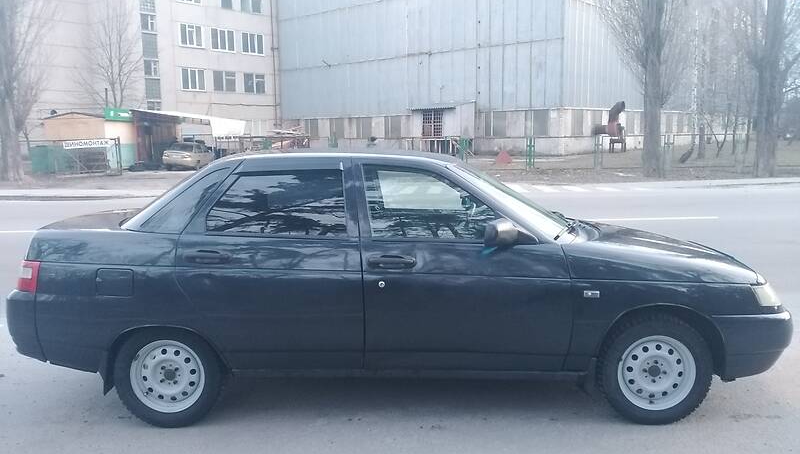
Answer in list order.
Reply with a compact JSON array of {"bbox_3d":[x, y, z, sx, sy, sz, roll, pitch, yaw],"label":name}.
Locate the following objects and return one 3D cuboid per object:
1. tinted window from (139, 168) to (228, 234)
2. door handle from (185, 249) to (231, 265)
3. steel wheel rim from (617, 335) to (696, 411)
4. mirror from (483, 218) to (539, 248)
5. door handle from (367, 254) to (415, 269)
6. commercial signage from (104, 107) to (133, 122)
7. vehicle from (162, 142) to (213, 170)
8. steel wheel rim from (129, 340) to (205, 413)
[{"bbox_3d":[-1.094,-0.138,3.036,0.430,0.340,0.060,-1,-9,2],"label":"tinted window"},{"bbox_3d":[-0.942,0.148,2.946,0.225,0.072,0.050,-1,9,2],"label":"door handle"},{"bbox_3d":[1.295,0.726,3.073,0.388,0.388,0.120,-1,9,2],"label":"steel wheel rim"},{"bbox_3d":[0.511,0.023,2.849,0.220,0.145,0.200,-1,9,2],"label":"mirror"},{"bbox_3d":[-0.042,0.167,2.916,0.235,0.072,0.050,-1,9,2],"label":"door handle"},{"bbox_3d":[-14.980,-5.980,32.000,1.420,0.740,0.120,-4,9,-18],"label":"commercial signage"},{"bbox_3d":[-11.393,-3.846,32.400,1.690,1.430,4.250,-2,9,-4],"label":"vehicle"},{"bbox_3d":[-1.196,0.762,3.151,0.388,0.388,0.120,-1,9,2],"label":"steel wheel rim"}]

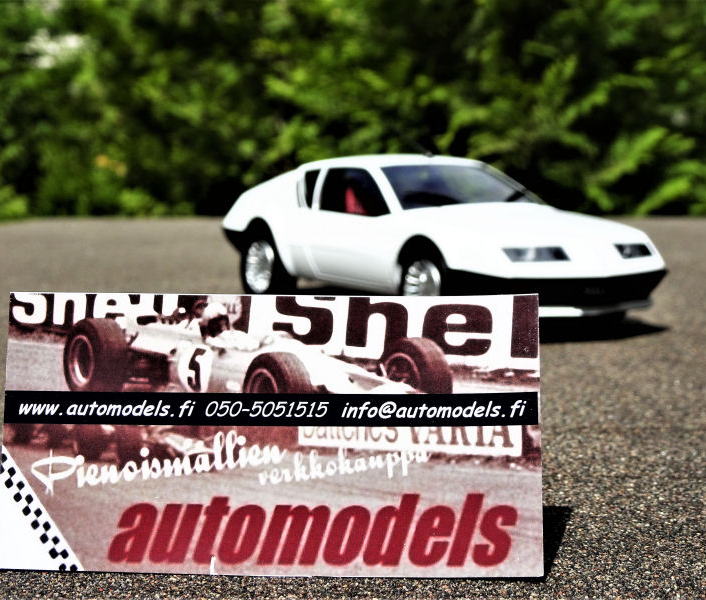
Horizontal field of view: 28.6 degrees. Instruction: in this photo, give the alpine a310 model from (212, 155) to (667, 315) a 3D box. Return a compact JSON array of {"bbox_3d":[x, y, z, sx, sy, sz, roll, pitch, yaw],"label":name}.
[{"bbox_3d":[0.030,-0.028,0.608,0.091,0.066,0.235,-3,7,-32],"label":"alpine a310 model"}]

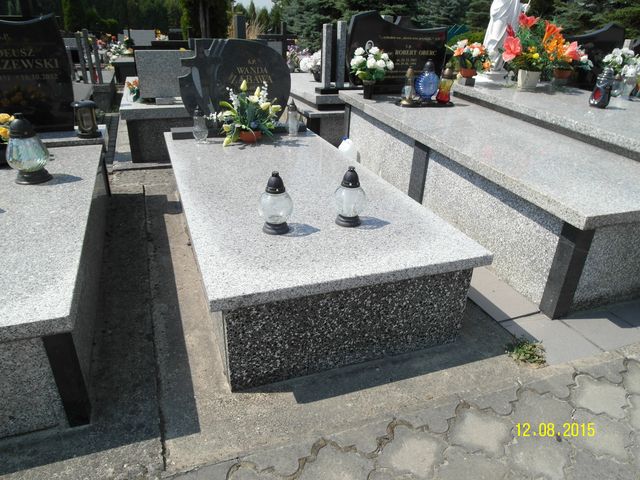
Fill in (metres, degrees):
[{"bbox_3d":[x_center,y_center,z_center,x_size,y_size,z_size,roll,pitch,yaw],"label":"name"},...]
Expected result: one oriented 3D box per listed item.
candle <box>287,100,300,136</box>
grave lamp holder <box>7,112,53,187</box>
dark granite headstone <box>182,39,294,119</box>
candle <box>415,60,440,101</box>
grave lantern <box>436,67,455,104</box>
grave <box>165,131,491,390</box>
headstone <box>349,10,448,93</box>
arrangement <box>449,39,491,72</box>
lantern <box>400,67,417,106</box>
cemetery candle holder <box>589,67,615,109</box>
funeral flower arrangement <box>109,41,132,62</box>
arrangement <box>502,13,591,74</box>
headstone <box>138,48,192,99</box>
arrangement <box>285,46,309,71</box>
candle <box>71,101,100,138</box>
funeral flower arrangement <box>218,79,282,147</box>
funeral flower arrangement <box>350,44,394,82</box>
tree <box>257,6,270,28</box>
[{"bbox_3d":[-0.195,-0.912,3.312,0.085,0.257,0.085,-7,28,-20],"label":"candle"},{"bbox_3d":[-1.387,-0.442,2.103,0.200,0.309,0.200,-7,28,-20],"label":"grave lamp holder"},{"bbox_3d":[-0.585,-1.097,3.128,0.803,0.594,0.121,-8,28,-19],"label":"dark granite headstone"},{"bbox_3d":[1.012,-1.489,4.140,0.220,0.354,0.200,-7,28,-20],"label":"candle"},{"bbox_3d":[1.003,-1.232,3.527,0.116,0.268,0.116,-8,28,-19],"label":"grave lantern"},{"bbox_3d":[-0.224,-0.179,2.561,1.100,0.383,2.233,-7,28,-20],"label":"grave"},{"bbox_3d":[0.749,-1.823,4.357,1.057,0.725,0.110,-5,28,-17],"label":"headstone"},{"bbox_3d":[1.269,-1.564,3.776,0.319,0.286,0.275,-8,28,-19],"label":"arrangement"},{"bbox_3d":[0.785,-1.365,3.920,0.125,0.306,0.125,-7,28,-20],"label":"lantern"},{"bbox_3d":[2.283,-1.225,3.560,0.140,0.299,0.150,-17,33,-35],"label":"cemetery candle holder"},{"bbox_3d":[-3.927,-3.692,8.690,0.407,0.374,0.352,-8,28,-19],"label":"funeral flower arrangement"},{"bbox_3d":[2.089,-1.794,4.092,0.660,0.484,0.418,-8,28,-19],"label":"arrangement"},{"bbox_3d":[-1.162,-1.411,3.795,0.731,0.375,0.085,-7,25,-20],"label":"headstone"},{"bbox_3d":[-0.315,-2.578,6.291,0.340,0.342,0.320,-7,28,-20],"label":"arrangement"},{"bbox_3d":[-1.440,-0.745,2.725,0.154,0.214,0.143,-8,28,-19],"label":"candle"},{"bbox_3d":[-0.469,-0.872,3.014,0.418,0.418,0.319,-8,28,-19],"label":"funeral flower arrangement"},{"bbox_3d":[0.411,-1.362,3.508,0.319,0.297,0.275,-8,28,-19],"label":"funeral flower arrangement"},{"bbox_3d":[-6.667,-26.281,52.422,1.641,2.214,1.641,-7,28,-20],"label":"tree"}]

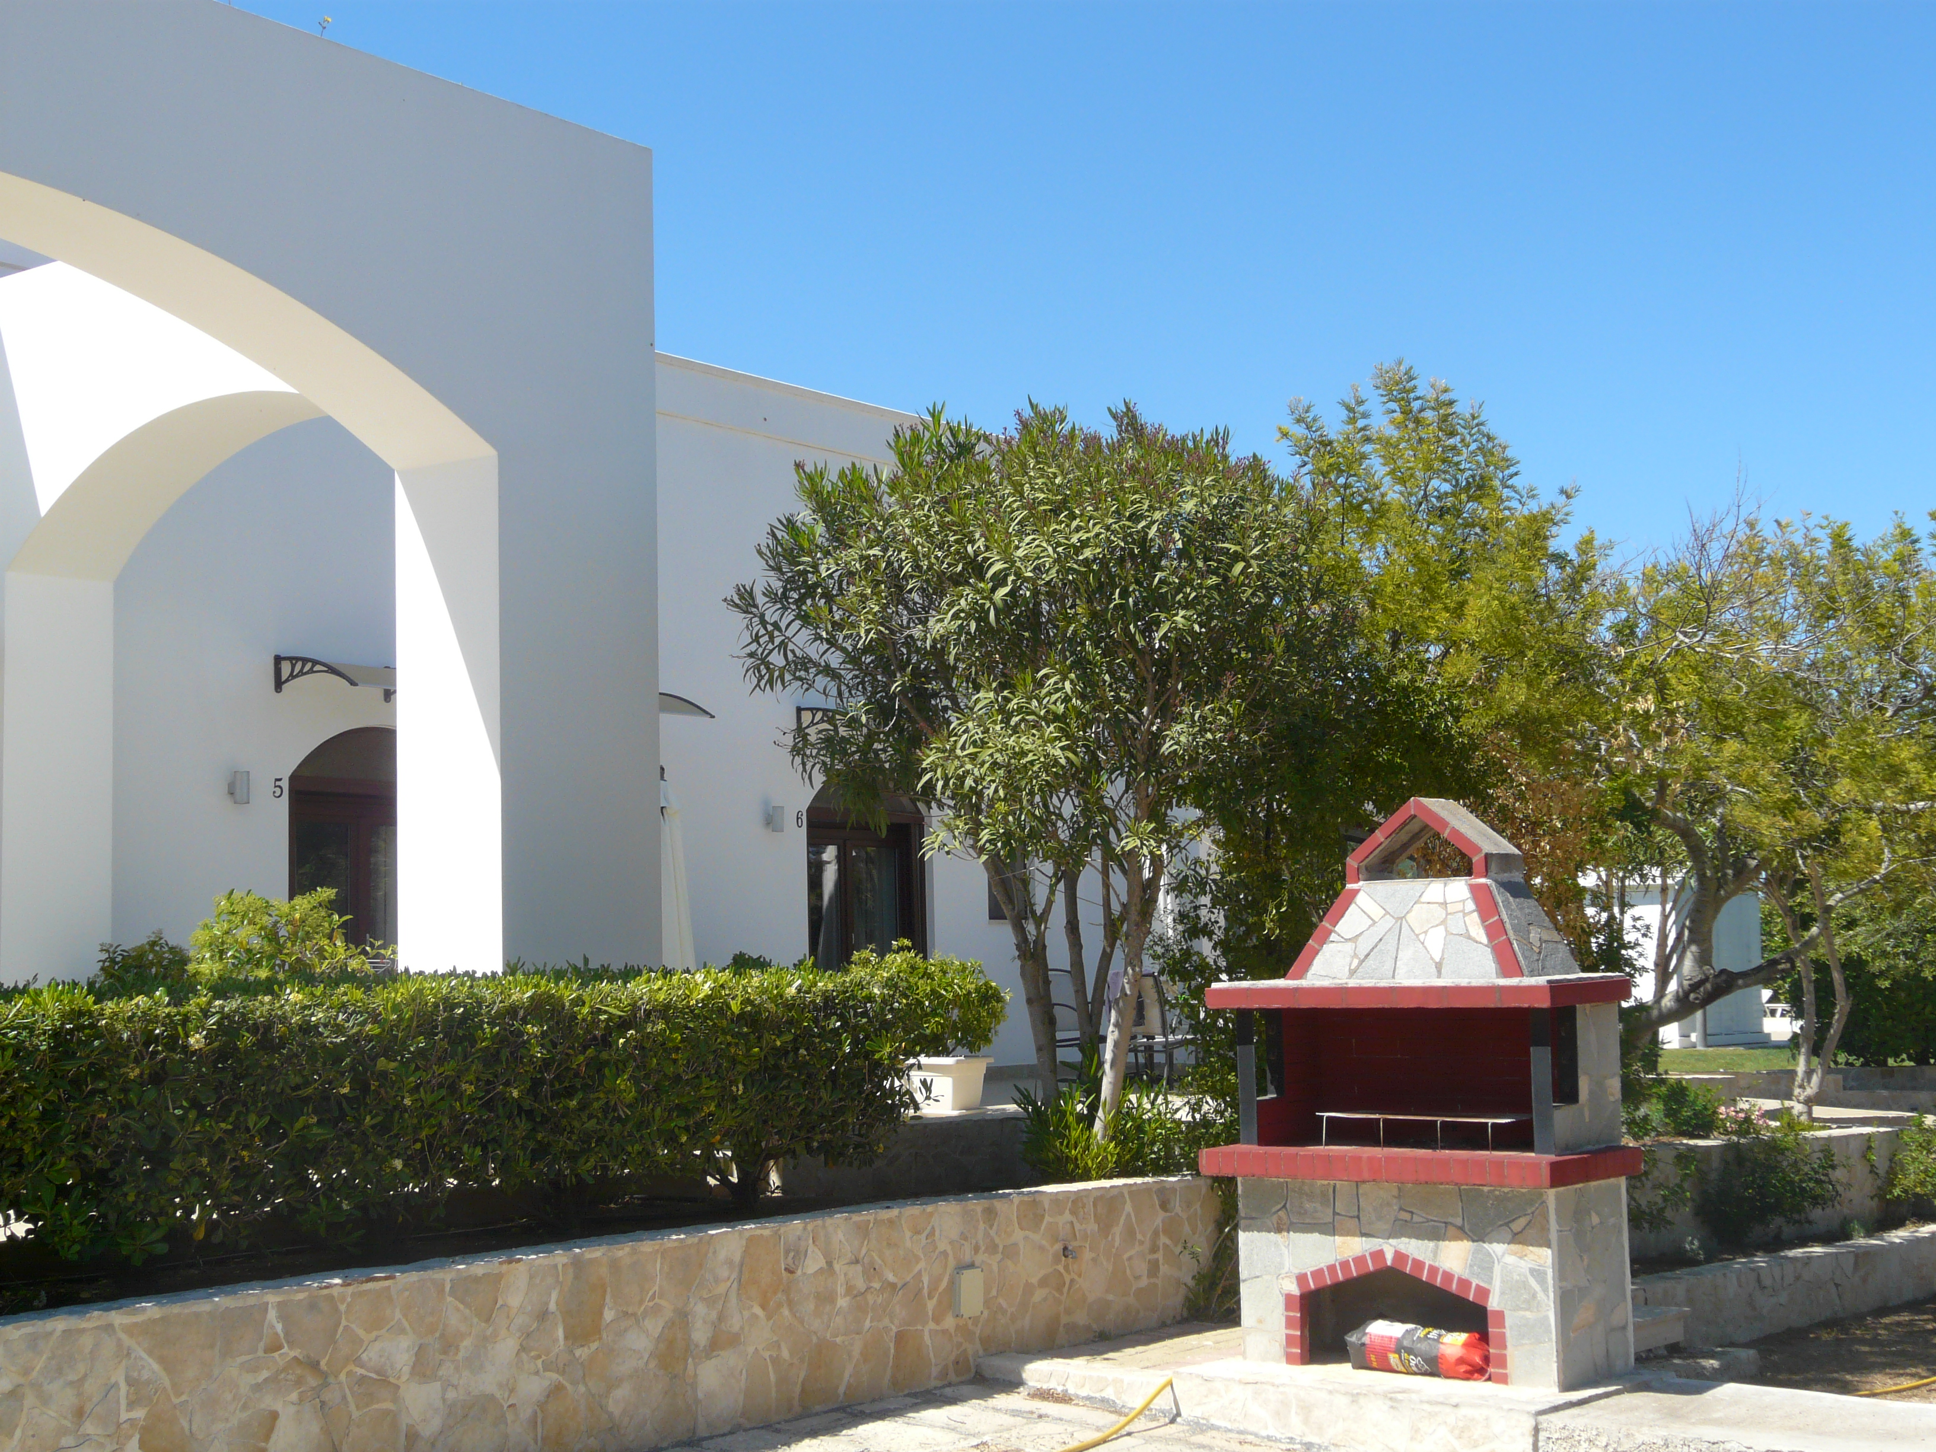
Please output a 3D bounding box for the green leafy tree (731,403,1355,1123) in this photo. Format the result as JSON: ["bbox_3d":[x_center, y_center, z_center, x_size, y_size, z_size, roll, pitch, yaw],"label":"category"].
[{"bbox_3d":[0.379,0.250,12.800,3.050,3.660,2.900,-1,-5,2],"label":"green leafy tree"}]

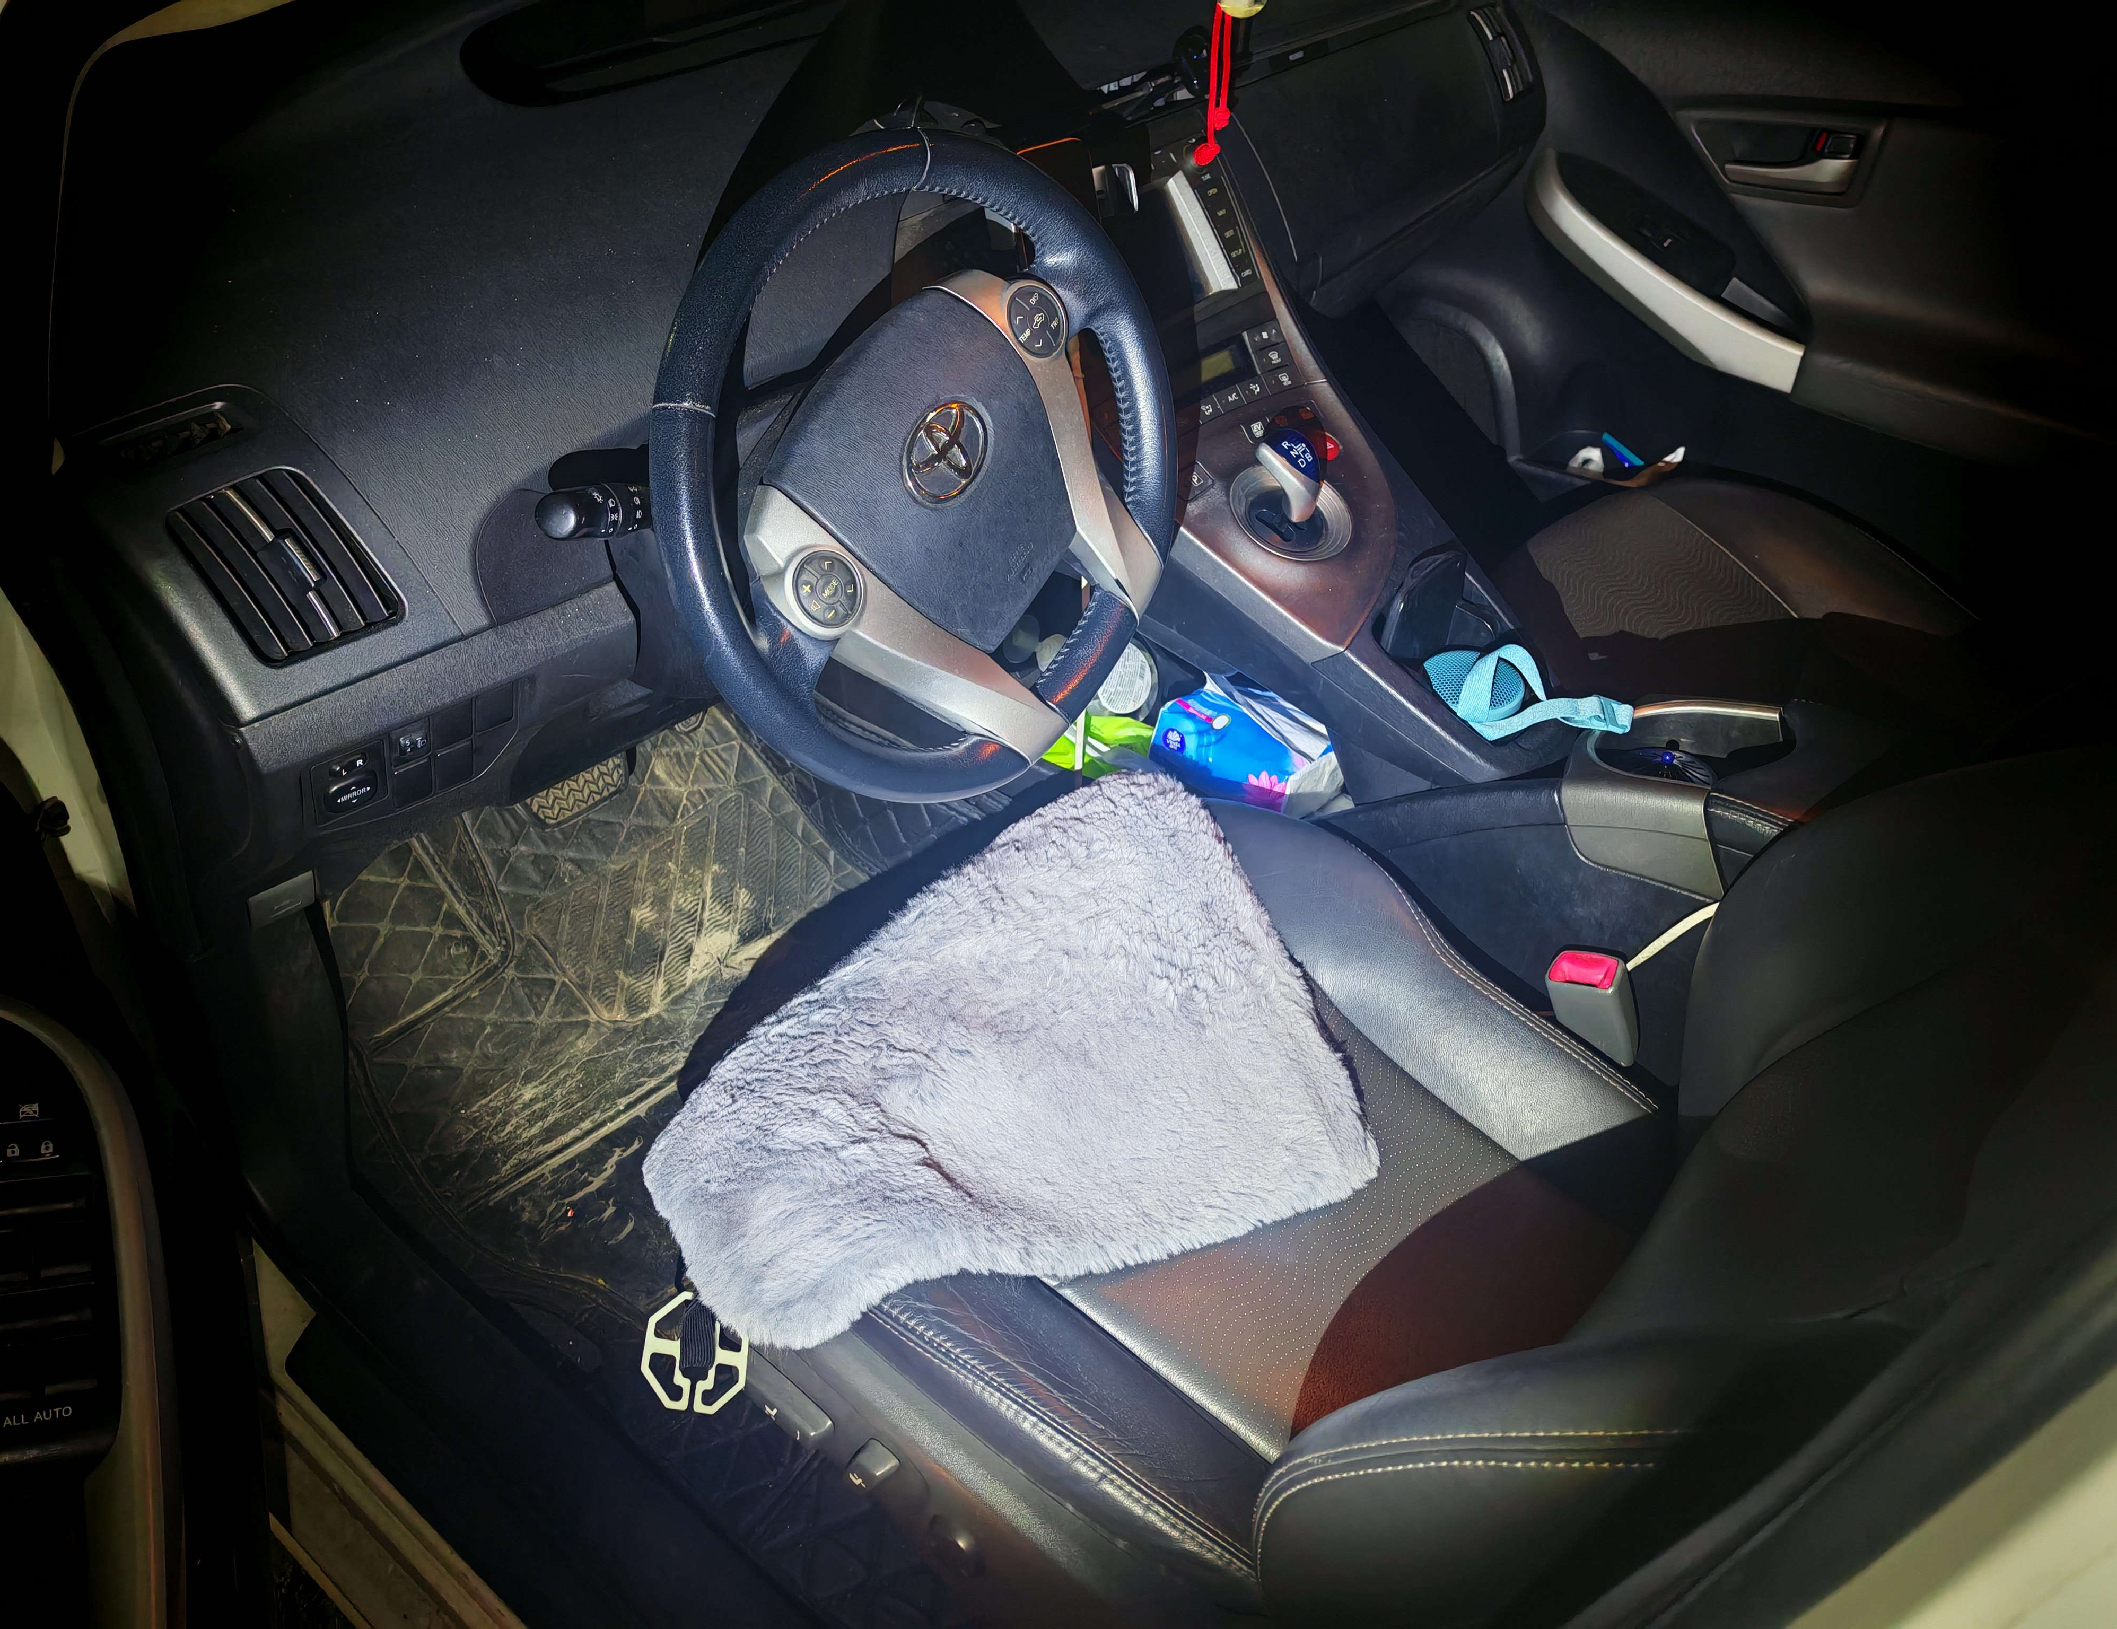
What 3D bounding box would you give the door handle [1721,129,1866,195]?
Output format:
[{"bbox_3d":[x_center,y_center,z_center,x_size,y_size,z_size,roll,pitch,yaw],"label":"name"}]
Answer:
[{"bbox_3d":[0.673,-0.604,1.510,0.120,0.047,0.033,25,41,35],"label":"door handle"}]

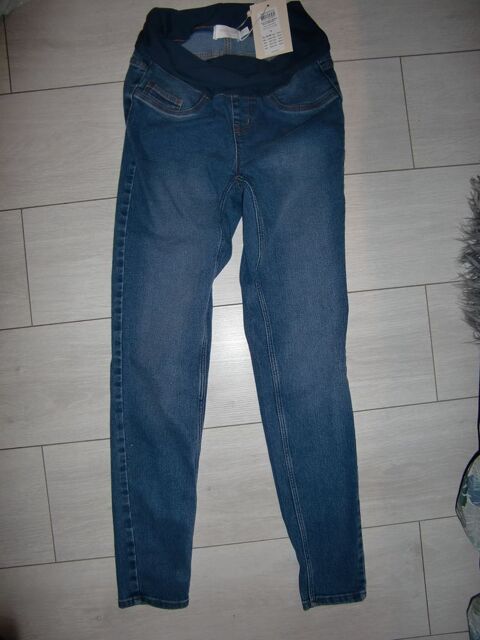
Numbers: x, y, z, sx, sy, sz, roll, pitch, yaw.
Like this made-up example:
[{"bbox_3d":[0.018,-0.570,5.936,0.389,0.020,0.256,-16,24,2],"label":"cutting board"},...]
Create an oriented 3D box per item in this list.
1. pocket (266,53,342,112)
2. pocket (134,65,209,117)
[{"bbox_3d":[0.104,-0.383,0.838,0.117,0.025,0.086,-3,89,-7],"label":"pocket"},{"bbox_3d":[-0.111,-0.368,0.835,0.120,0.025,0.080,-3,89,5],"label":"pocket"}]

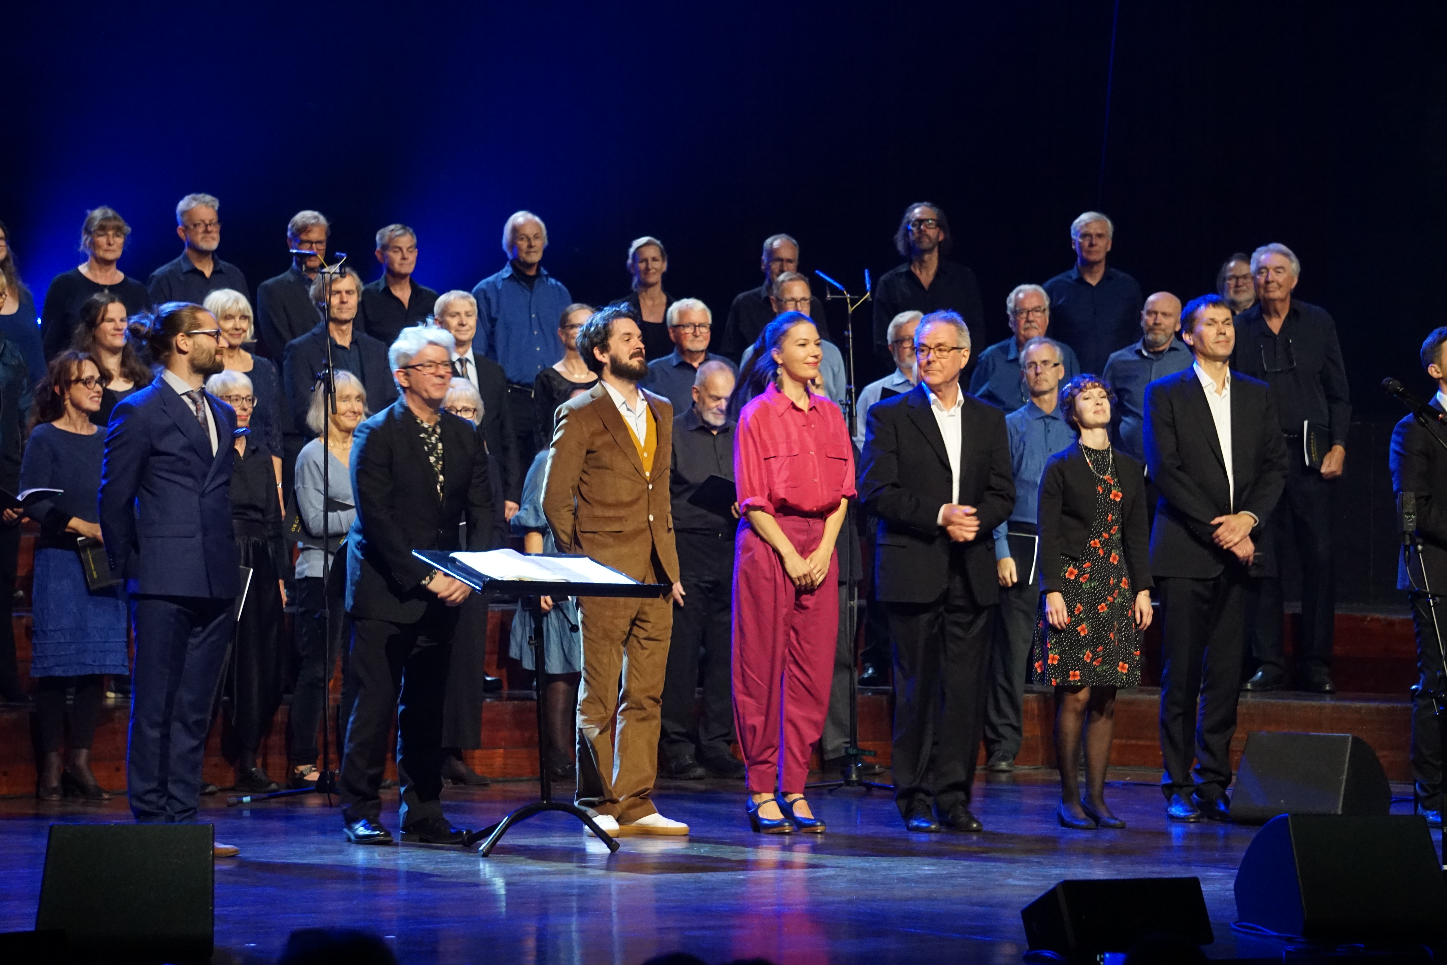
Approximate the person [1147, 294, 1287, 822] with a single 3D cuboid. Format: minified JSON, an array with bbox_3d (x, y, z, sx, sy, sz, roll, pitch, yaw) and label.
[{"bbox_3d":[1.747,0.262,20.200,0.500,1.860,0.350,0,0,-22],"label":"person"}]

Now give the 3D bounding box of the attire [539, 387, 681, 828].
[{"bbox_3d":[-0.382,0.410,19.600,0.490,1.500,0.360,0,1,-42],"label":"attire"}]

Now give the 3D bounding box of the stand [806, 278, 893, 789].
[{"bbox_3d":[0.488,0.184,22.100,0.600,2.010,0.550,0,0,0],"label":"stand"}]

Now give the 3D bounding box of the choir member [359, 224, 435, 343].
[{"bbox_3d":[-1.446,-0.290,25.400,0.460,1.730,0.320,0,0,-15],"label":"choir member"}]

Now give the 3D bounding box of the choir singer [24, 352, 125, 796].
[{"bbox_3d":[-2.463,0.349,21.760,0.450,1.690,0.350,0,0,-30],"label":"choir singer"}]

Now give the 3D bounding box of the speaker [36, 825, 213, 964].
[{"bbox_3d":[-1.530,1.037,14.650,0.435,0.335,0.460,0,0,0],"label":"speaker"}]

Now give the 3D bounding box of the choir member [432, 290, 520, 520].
[{"bbox_3d":[-1.091,0.034,24.150,0.500,1.700,0.340,0,0,-8],"label":"choir member"}]

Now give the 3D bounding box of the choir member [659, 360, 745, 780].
[{"bbox_3d":[-0.072,0.349,23.500,0.520,1.704,0.380,0,0,-12],"label":"choir member"}]

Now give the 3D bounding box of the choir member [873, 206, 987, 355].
[{"bbox_3d":[0.899,-0.361,25.000,0.520,1.735,0.320,0,0,2],"label":"choir member"}]

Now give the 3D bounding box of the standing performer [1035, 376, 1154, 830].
[{"bbox_3d":[1.304,0.418,20.100,0.450,1.585,0.330,0,0,-25],"label":"standing performer"}]

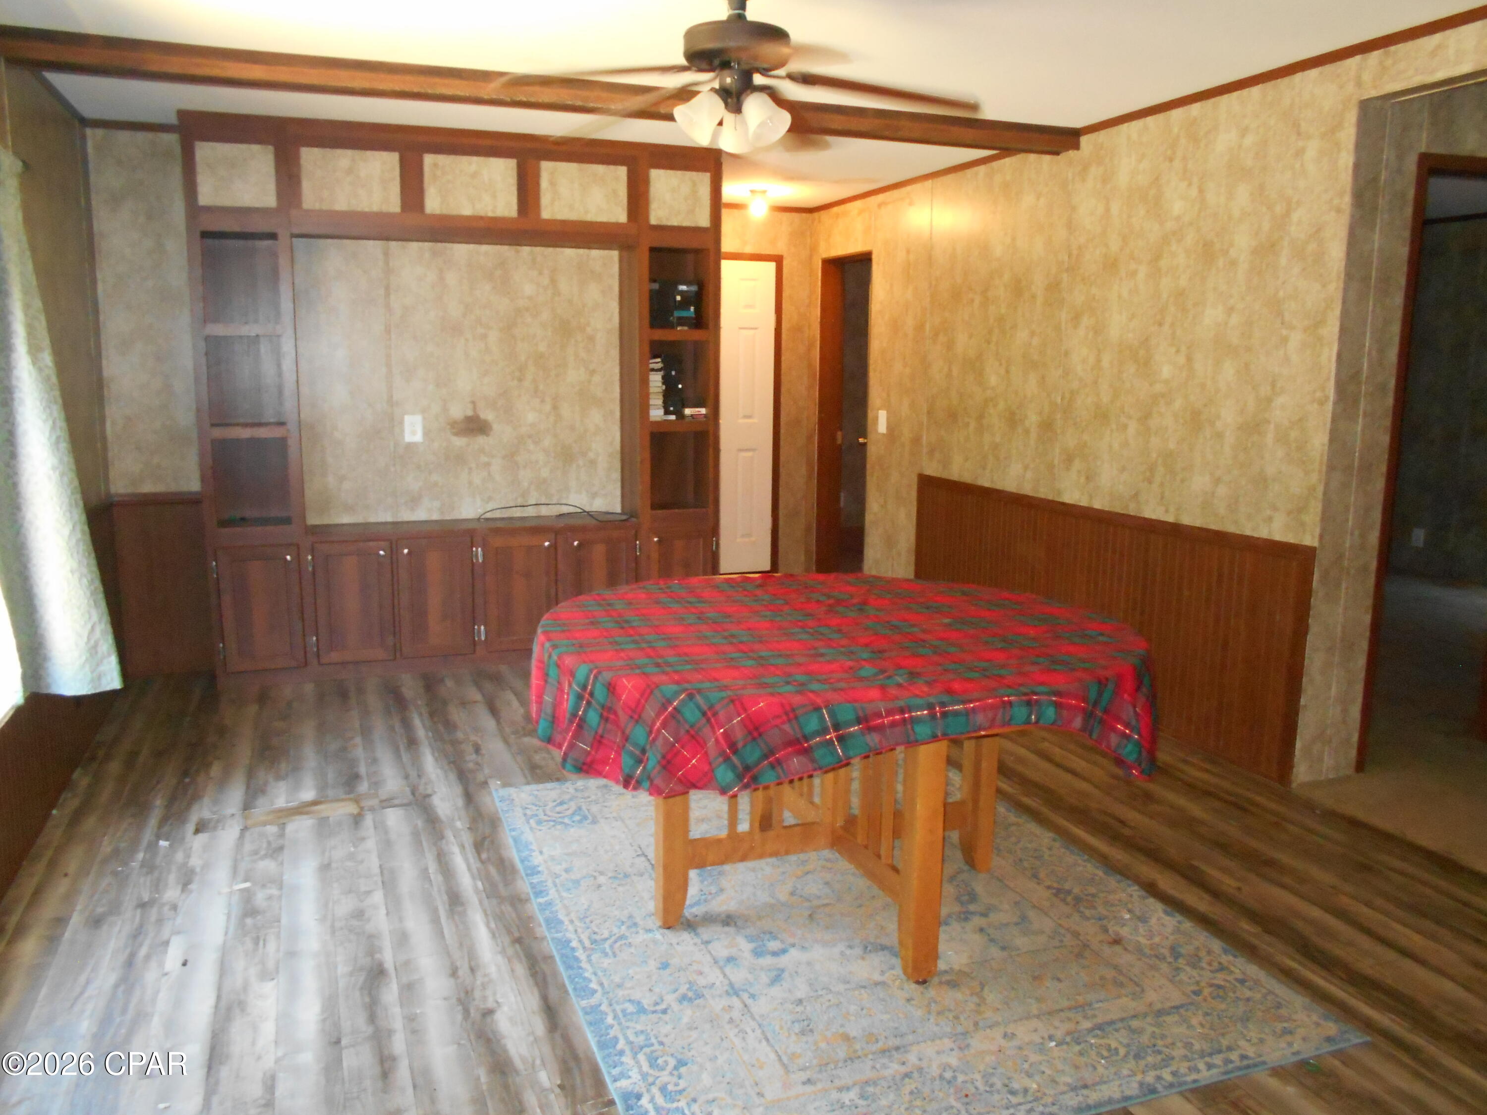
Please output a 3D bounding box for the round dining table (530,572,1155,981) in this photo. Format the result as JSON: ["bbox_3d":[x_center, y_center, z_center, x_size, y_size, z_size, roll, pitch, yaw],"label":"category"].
[{"bbox_3d":[0.237,0.556,3.032,1.552,0.767,1.552,0,10,0],"label":"round dining table"}]

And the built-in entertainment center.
[{"bbox_3d":[-1.281,-0.721,5.355,2.390,2.461,0.323,-3,11,-21],"label":"built-in entertainment center"}]

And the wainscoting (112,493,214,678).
[{"bbox_3d":[-2.642,0.127,5.132,0.410,0.845,0.045,-3,11,-21],"label":"wainscoting"}]

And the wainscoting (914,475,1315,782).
[{"bbox_3d":[1.465,0.168,5.074,0.045,0.848,2.675,-3,11,-21],"label":"wainscoting"}]

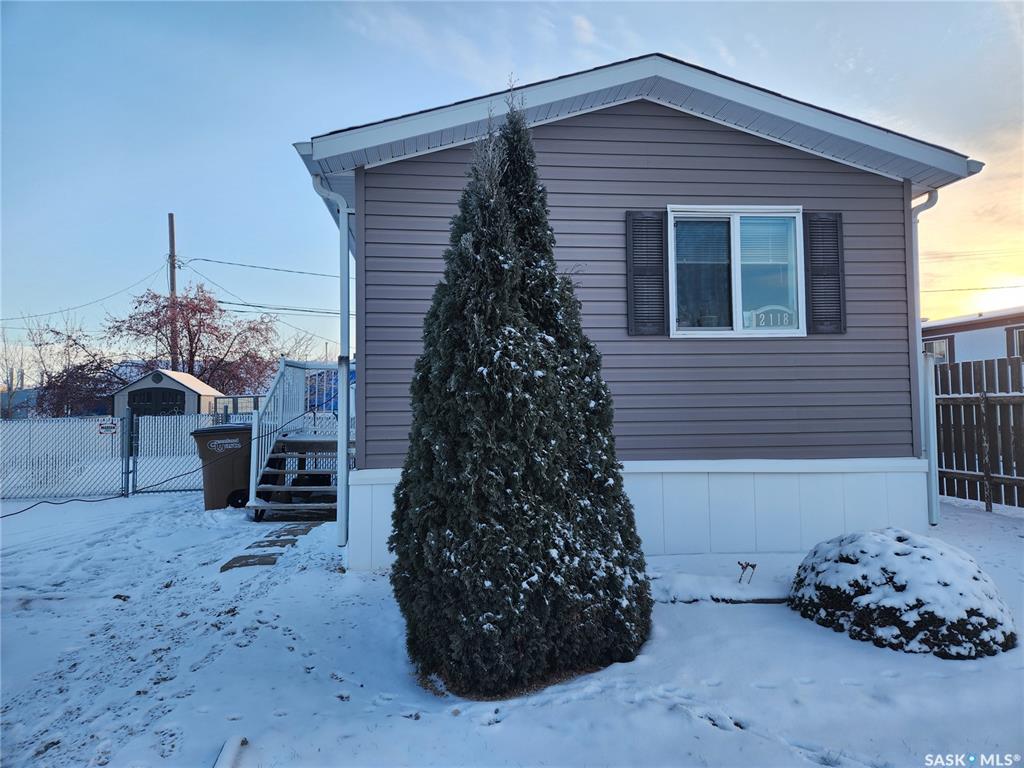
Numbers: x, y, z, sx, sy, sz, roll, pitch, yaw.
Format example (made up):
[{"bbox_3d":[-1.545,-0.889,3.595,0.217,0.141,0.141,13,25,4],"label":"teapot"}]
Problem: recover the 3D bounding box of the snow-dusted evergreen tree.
[{"bbox_3d":[0.035,-0.044,3.944,1.472,3.150,1.472,-1,-2,-6],"label":"snow-dusted evergreen tree"}]

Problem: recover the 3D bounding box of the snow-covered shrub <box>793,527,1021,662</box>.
[{"bbox_3d":[2.334,1.179,4.170,1.220,0.563,1.220,-1,-2,-6],"label":"snow-covered shrub"}]

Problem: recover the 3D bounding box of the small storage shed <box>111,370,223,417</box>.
[{"bbox_3d":[-10.083,0.861,20.223,2.400,2.420,2.260,-1,-2,-6],"label":"small storage shed"}]

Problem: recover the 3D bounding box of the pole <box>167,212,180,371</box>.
[{"bbox_3d":[-12.353,-1.963,24.961,0.260,8.698,0.260,-3,-3,-6],"label":"pole"}]

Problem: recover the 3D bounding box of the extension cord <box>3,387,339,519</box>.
[{"bbox_3d":[-4.480,0.871,8.012,6.764,1.553,1.723,-3,-3,42],"label":"extension cord"}]

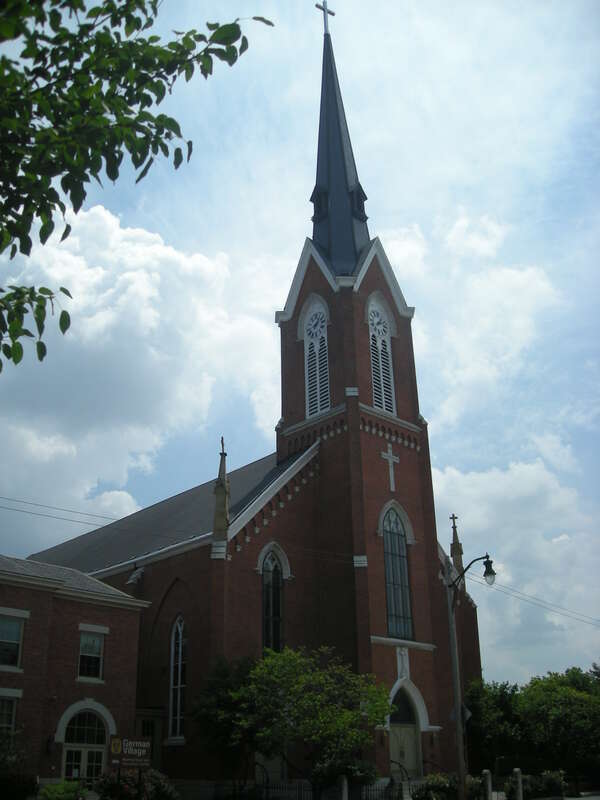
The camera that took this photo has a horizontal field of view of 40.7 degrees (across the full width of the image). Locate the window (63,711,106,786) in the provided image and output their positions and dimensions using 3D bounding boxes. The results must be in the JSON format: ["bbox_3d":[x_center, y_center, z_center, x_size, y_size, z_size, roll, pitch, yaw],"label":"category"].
[{"bbox_3d":[-8.604,13.973,32.066,1.891,3.200,0.350,22,-34,-39],"label":"window"}]

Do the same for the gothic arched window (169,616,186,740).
[{"bbox_3d":[-5.737,13.493,39.472,0.300,5.600,1.250,22,-34,-39],"label":"gothic arched window"}]

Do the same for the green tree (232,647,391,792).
[{"bbox_3d":[0.484,13.293,32.941,6.200,6.300,5.900,-1,-25,0],"label":"green tree"}]

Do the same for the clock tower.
[{"bbox_3d":[2.852,-5.765,54.653,7.000,59.700,7.000,22,-34,-39],"label":"clock tower"}]

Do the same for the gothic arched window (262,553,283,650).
[{"bbox_3d":[-1.407,10.507,41.303,1.500,5.600,0.300,22,-34,-39],"label":"gothic arched window"}]

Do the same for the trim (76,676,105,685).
[{"bbox_3d":[-8.563,11.536,33.083,1.302,0.155,0.200,22,-34,-39],"label":"trim"}]

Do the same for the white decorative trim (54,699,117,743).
[{"bbox_3d":[-8.496,12.869,32.496,2.697,1.767,0.220,22,-34,-39],"label":"white decorative trim"}]

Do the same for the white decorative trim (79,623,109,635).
[{"bbox_3d":[-8.618,9.638,33.963,1.472,0.264,0.160,22,-34,-39],"label":"white decorative trim"}]

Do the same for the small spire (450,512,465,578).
[{"bbox_3d":[10.534,10.113,54.520,0.680,5.000,0.680,22,-34,-39],"label":"small spire"}]

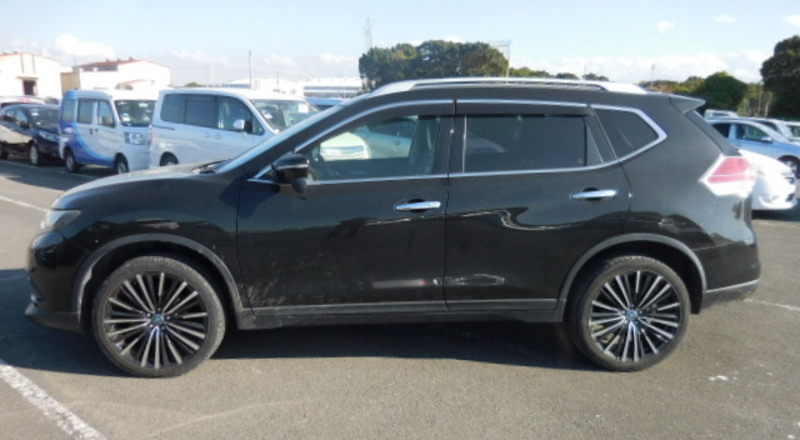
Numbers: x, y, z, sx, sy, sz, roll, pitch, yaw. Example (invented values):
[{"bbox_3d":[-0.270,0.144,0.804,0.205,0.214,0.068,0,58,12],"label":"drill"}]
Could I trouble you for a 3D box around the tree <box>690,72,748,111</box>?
[{"bbox_3d":[32.117,-11.800,58.735,5.500,6.200,5.500,1,10,0],"label":"tree"}]

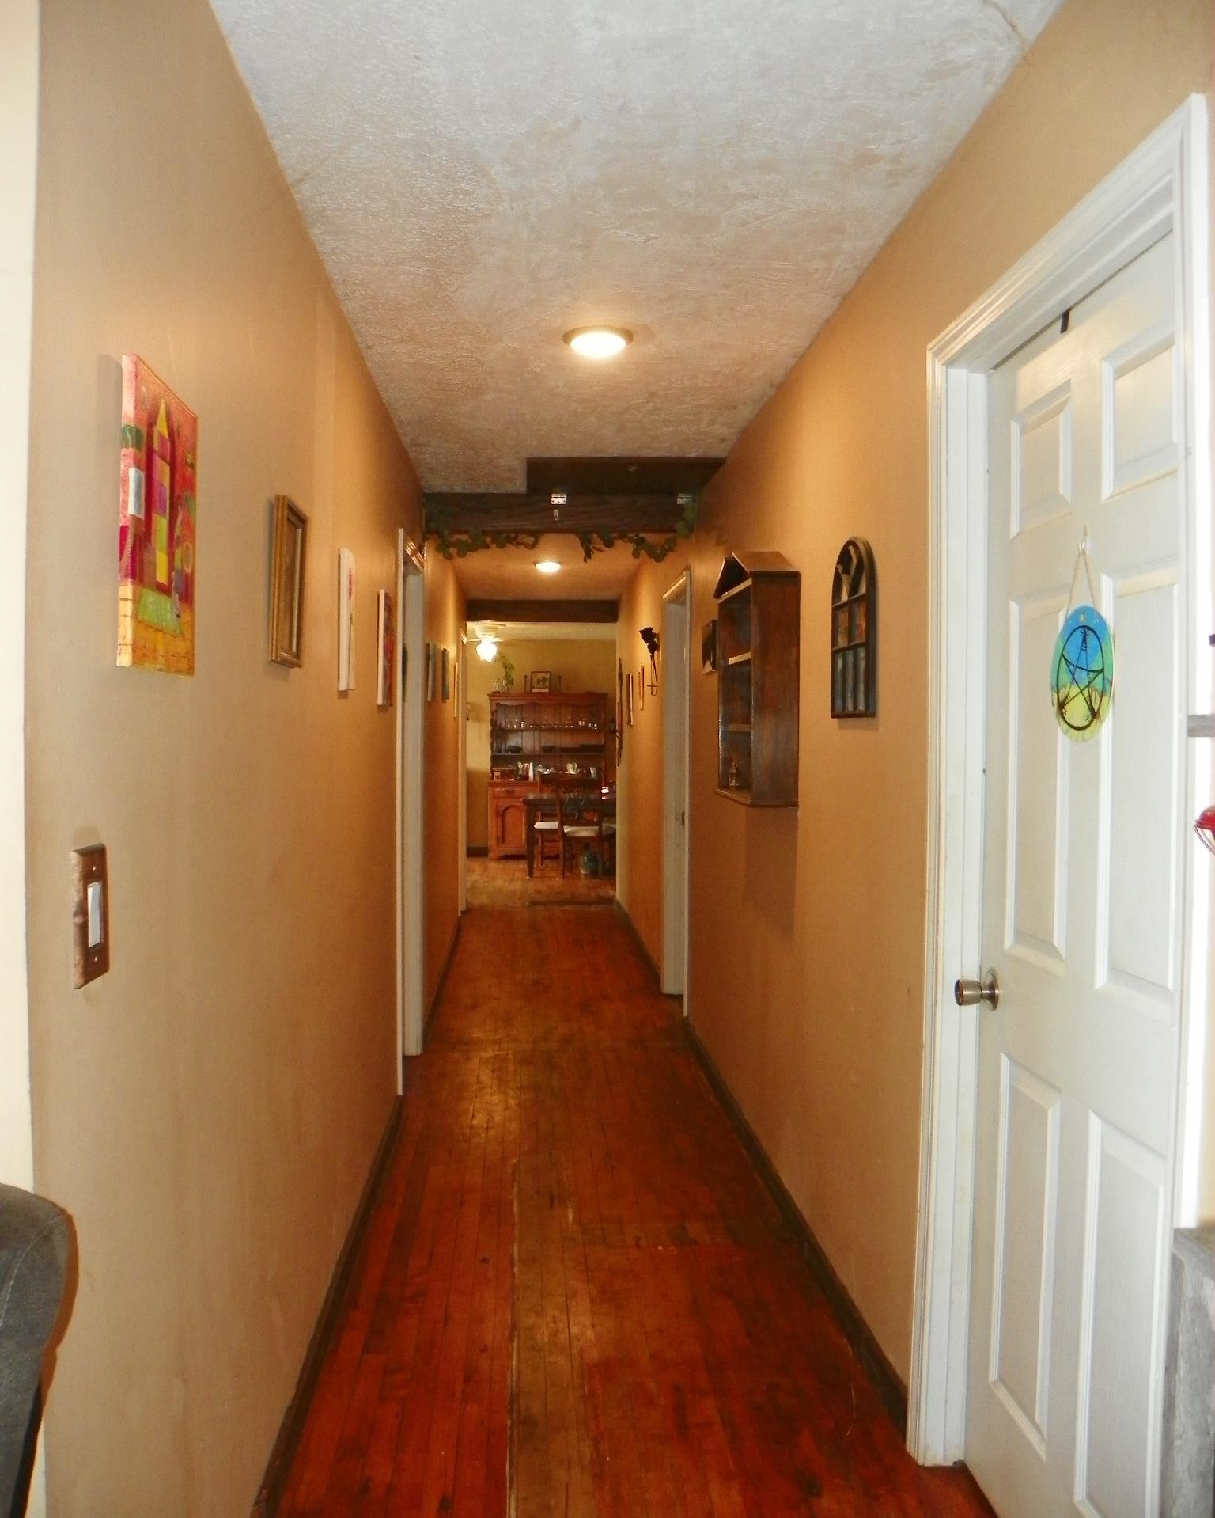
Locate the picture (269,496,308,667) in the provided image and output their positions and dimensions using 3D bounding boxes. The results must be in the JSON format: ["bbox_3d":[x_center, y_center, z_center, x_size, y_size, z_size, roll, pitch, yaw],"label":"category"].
[{"bbox_3d":[-0.601,-0.330,2.311,0.025,0.305,0.215,0,2,-4],"label":"picture"}]

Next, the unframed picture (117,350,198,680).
[{"bbox_3d":[-0.560,-0.290,1.525,0.020,0.356,0.270,0,1,-4],"label":"unframed picture"}]

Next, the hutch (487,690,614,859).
[{"bbox_3d":[-0.643,0.179,13.365,1.320,1.820,0.460,0,1,-4],"label":"hutch"}]

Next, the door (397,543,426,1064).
[{"bbox_3d":[-0.823,0.204,4.853,0.120,2.070,0.760,0,2,-4],"label":"door"}]

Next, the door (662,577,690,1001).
[{"bbox_3d":[0.380,0.176,6.108,0.120,2.070,0.800,0,2,-4],"label":"door"}]

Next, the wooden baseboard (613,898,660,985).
[{"bbox_3d":[0.178,1.143,8.018,0.022,0.085,2.900,0,2,-4],"label":"wooden baseboard"}]

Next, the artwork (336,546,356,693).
[{"bbox_3d":[-0.650,-0.347,3.065,0.022,0.350,0.180,0,1,-4],"label":"artwork"}]

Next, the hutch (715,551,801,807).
[{"bbox_3d":[0.447,-0.249,3.713,0.140,0.745,0.620,0,2,-4],"label":"hutch"}]

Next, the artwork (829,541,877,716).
[{"bbox_3d":[0.569,-0.307,2.830,0.025,0.412,0.300,0,1,-4],"label":"artwork"}]

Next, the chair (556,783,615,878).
[{"bbox_3d":[-0.253,0.661,11.689,0.460,0.940,0.500,0,1,-4],"label":"chair"}]

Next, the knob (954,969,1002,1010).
[{"bbox_3d":[0.652,0.411,2.159,0.070,0.070,0.068,0,2,-4],"label":"knob"}]

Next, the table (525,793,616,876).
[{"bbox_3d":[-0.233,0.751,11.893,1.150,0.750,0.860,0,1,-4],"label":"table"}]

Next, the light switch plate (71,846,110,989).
[{"bbox_3d":[-0.549,0.165,1.299,0.014,0.143,0.076,0,1,-4],"label":"light switch plate"}]

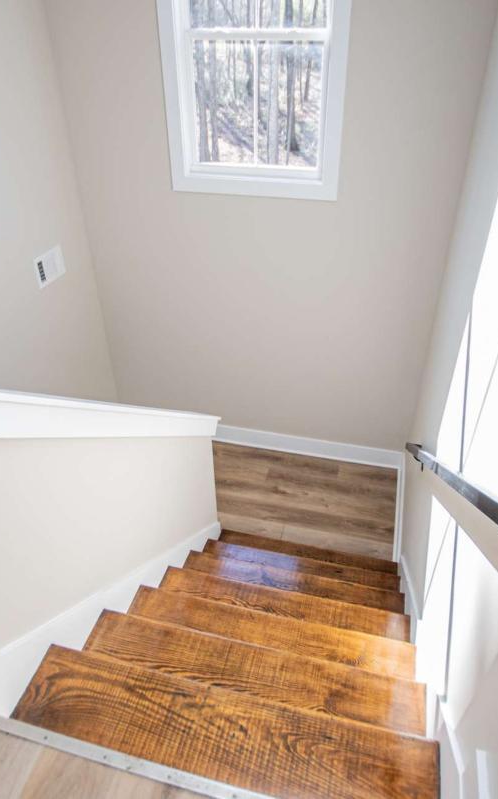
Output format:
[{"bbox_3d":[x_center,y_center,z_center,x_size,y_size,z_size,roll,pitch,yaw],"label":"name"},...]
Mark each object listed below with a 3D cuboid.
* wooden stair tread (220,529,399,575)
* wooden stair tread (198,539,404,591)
[{"bbox_3d":[0.345,1.058,3.206,1.168,0.036,0.280,7,35,14],"label":"wooden stair tread"},{"bbox_3d":[0.272,1.038,2.899,1.168,0.036,0.280,7,35,14],"label":"wooden stair tread"}]

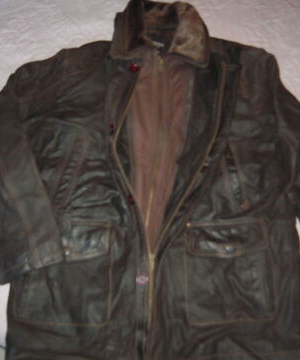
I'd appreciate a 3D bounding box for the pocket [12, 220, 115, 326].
[{"bbox_3d":[-0.189,0.200,0.862,0.212,0.025,0.219,-1,71,0],"label":"pocket"}]

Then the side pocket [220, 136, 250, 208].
[{"bbox_3d":[0.202,-0.016,0.936,0.030,0.015,0.182,-9,71,-3],"label":"side pocket"}]

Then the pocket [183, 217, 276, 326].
[{"bbox_3d":[0.177,0.199,0.862,0.195,0.025,0.219,1,71,0],"label":"pocket"}]

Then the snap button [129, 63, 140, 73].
[{"bbox_3d":[-0.041,-0.299,1.034,0.019,0.008,0.019,-1,71,0],"label":"snap button"}]

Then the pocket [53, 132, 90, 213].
[{"bbox_3d":[-0.189,-0.022,0.939,0.034,0.015,0.202,11,71,4],"label":"pocket"}]

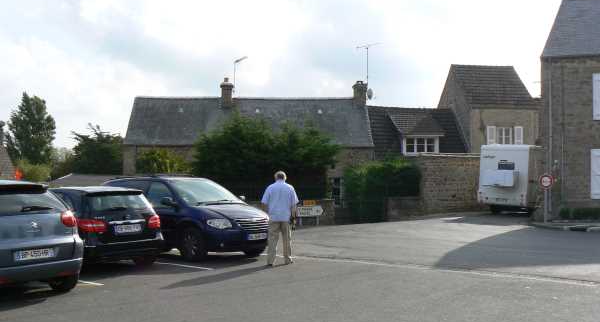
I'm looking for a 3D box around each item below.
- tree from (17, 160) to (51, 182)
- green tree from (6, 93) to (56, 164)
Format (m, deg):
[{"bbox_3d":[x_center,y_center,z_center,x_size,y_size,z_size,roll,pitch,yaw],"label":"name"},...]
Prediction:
[{"bbox_3d":[-16.200,1.340,38.000,2.100,2.600,2.100,0,-2,0],"label":"tree"},{"bbox_3d":[-23.900,-1.420,55.500,4.500,9.200,4.500,0,-2,0],"label":"green tree"}]

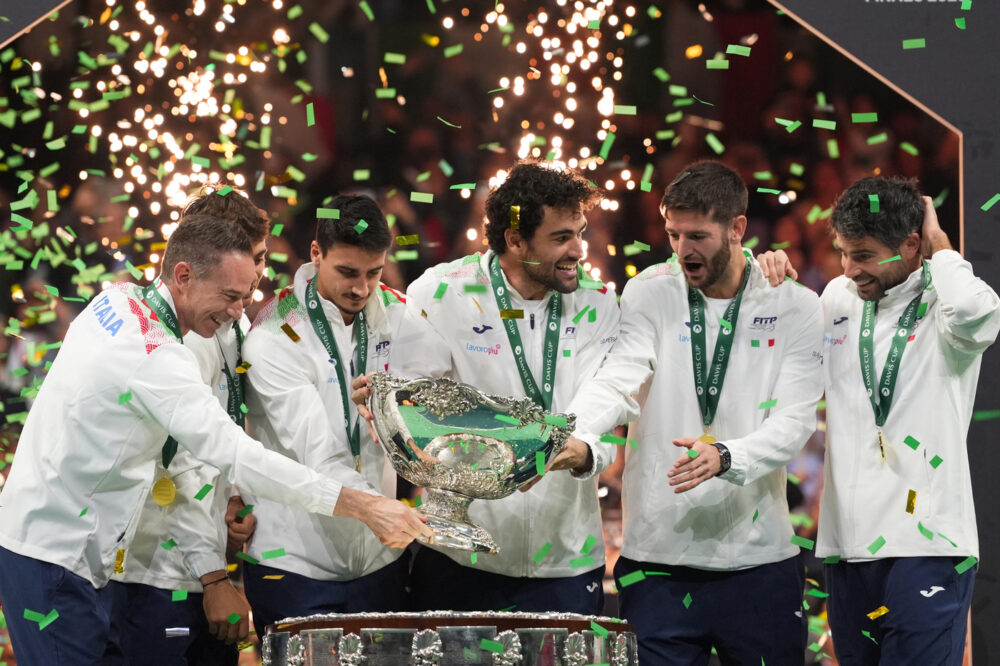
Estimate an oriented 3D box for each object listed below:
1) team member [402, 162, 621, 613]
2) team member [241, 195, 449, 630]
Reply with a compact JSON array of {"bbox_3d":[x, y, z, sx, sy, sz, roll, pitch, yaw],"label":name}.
[{"bbox_3d":[0.030,0.569,10.080,0.510,1.900,0.400,1,-6,-12],"label":"team member"},{"bbox_3d":[-0.346,0.612,10.030,0.490,1.830,0.470,2,-6,-20],"label":"team member"}]

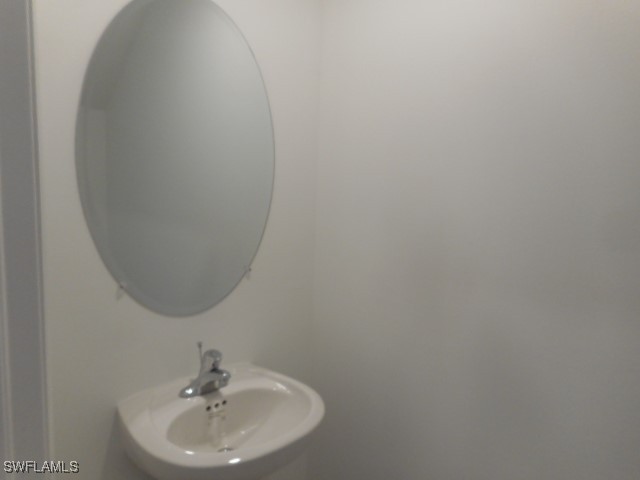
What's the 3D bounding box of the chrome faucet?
[{"bbox_3d":[-0.298,0.367,1.294,0.157,0.125,0.148,-5,10,-44],"label":"chrome faucet"}]

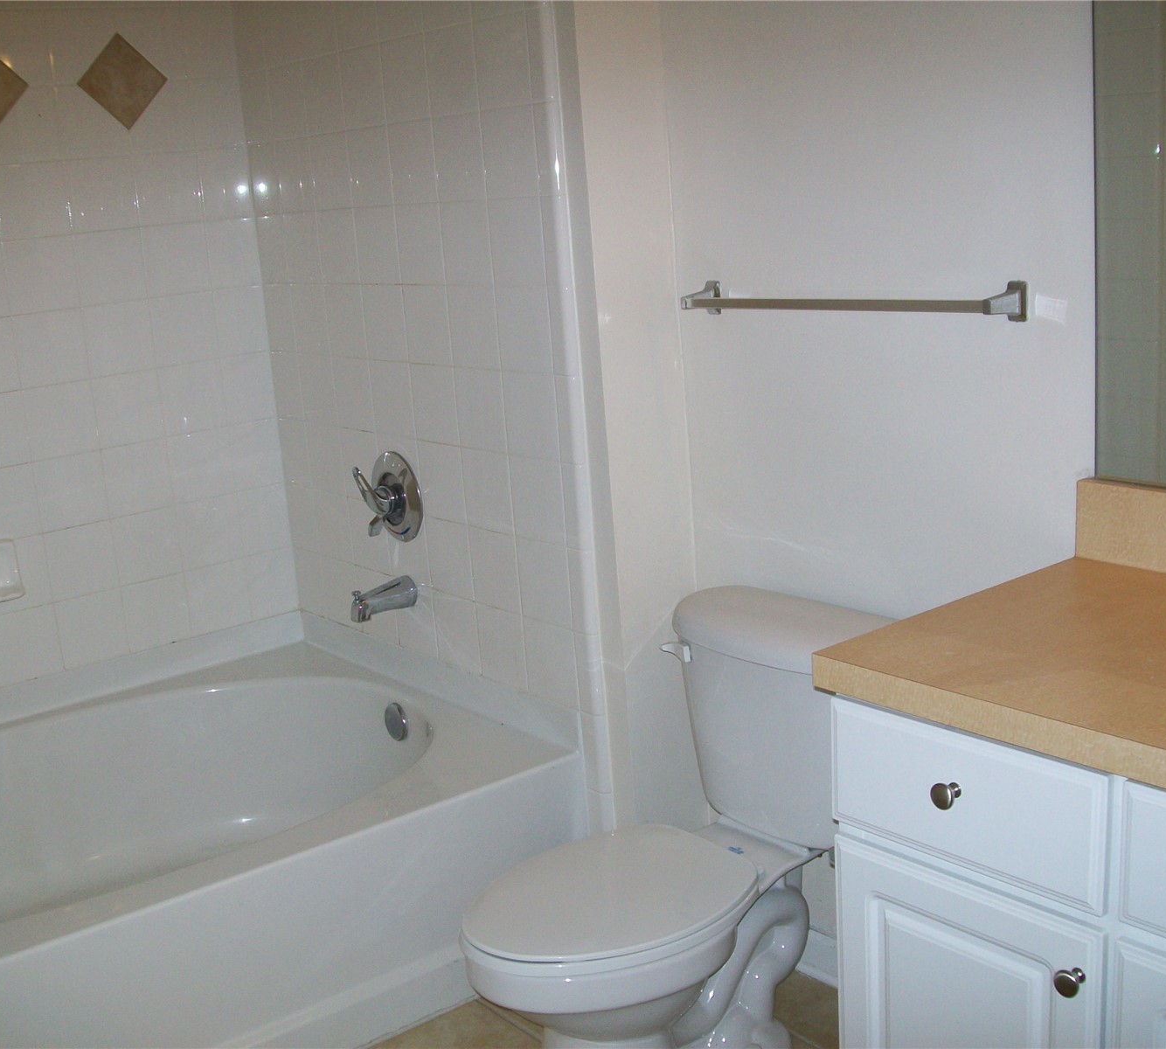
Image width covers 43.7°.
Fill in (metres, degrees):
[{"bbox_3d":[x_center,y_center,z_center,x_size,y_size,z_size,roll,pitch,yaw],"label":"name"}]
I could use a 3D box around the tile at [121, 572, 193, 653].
[{"bbox_3d":[-0.954,0.197,3.260,0.152,0.152,0.009,-14,16,-37],"label":"tile"}]

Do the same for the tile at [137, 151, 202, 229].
[{"bbox_3d":[-0.891,-0.719,3.121,0.151,0.151,0.009,-15,17,-37],"label":"tile"}]

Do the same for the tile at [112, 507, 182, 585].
[{"bbox_3d":[-0.955,0.045,3.183,0.152,0.152,0.010,-15,17,-37],"label":"tile"}]

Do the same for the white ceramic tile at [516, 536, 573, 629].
[{"bbox_3d":[-0.067,0.107,2.659,0.010,0.152,0.152,-15,17,-37],"label":"white ceramic tile"}]

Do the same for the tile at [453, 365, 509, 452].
[{"bbox_3d":[-0.188,-0.214,2.710,0.009,0.151,0.151,-15,17,-37],"label":"tile"}]

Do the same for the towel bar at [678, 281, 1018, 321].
[{"bbox_3d":[0.381,-0.340,2.211,0.066,0.058,0.626,-14,17,-38],"label":"towel bar"}]

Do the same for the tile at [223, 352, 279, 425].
[{"bbox_3d":[-0.761,-0.308,3.306,0.119,0.151,0.009,-15,17,-37],"label":"tile"}]

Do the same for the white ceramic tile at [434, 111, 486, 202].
[{"bbox_3d":[-0.221,-0.665,2.638,0.010,0.152,0.152,-15,17,-38],"label":"white ceramic tile"}]

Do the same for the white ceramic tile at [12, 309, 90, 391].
[{"bbox_3d":[-1.110,-0.366,3.032,0.152,0.152,0.009,-14,16,-37],"label":"white ceramic tile"}]

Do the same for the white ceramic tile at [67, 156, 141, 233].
[{"bbox_3d":[-1.002,-0.684,3.013,0.152,0.152,0.010,-15,17,-37],"label":"white ceramic tile"}]

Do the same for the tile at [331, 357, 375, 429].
[{"bbox_3d":[-0.476,-0.273,3.041,0.010,0.152,0.152,-15,17,-37],"label":"tile"}]

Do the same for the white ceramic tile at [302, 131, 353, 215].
[{"bbox_3d":[-0.525,-0.721,2.993,0.010,0.151,0.152,-14,17,-38],"label":"white ceramic tile"}]

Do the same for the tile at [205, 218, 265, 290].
[{"bbox_3d":[-0.779,-0.606,3.252,0.123,0.151,0.010,-14,17,-38],"label":"tile"}]

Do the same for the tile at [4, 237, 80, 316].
[{"bbox_3d":[-1.116,-0.512,2.990,0.152,0.152,0.010,-15,17,-38],"label":"tile"}]

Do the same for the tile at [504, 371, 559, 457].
[{"bbox_3d":[-0.089,-0.192,2.587,0.010,0.152,0.152,-15,17,-37],"label":"tile"}]

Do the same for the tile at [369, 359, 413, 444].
[{"bbox_3d":[-0.393,-0.253,2.980,0.010,0.151,0.152,-14,17,-38],"label":"tile"}]

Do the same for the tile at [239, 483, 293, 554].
[{"bbox_3d":[-0.737,-0.013,3.388,0.123,0.151,0.010,-14,17,-38],"label":"tile"}]

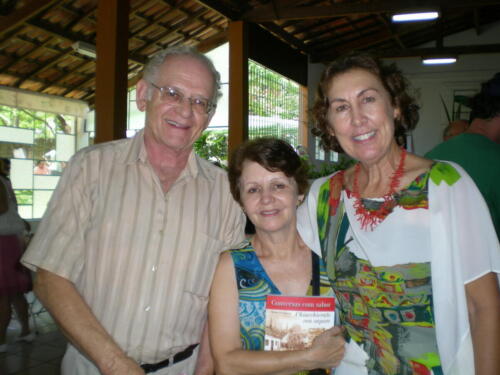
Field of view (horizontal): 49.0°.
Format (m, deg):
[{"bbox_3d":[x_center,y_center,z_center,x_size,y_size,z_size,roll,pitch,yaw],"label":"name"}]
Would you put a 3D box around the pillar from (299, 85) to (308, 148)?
[{"bbox_3d":[1.106,-0.509,11.305,0.210,3.270,0.210,2,2,23],"label":"pillar"}]

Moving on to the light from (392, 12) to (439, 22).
[{"bbox_3d":[2.128,-2.193,7.073,0.610,0.090,0.110,2,2,23],"label":"light"}]

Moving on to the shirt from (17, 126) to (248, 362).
[{"bbox_3d":[-0.302,0.153,1.400,0.520,0.580,0.320,3,2,-16],"label":"shirt"}]

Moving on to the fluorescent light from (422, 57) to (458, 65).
[{"bbox_3d":[3.492,-2.324,10.126,0.610,0.090,0.110,2,2,23],"label":"fluorescent light"}]

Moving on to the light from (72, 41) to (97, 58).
[{"bbox_3d":[-2.088,-1.790,7.259,0.130,0.110,0.640,2,2,23],"label":"light"}]

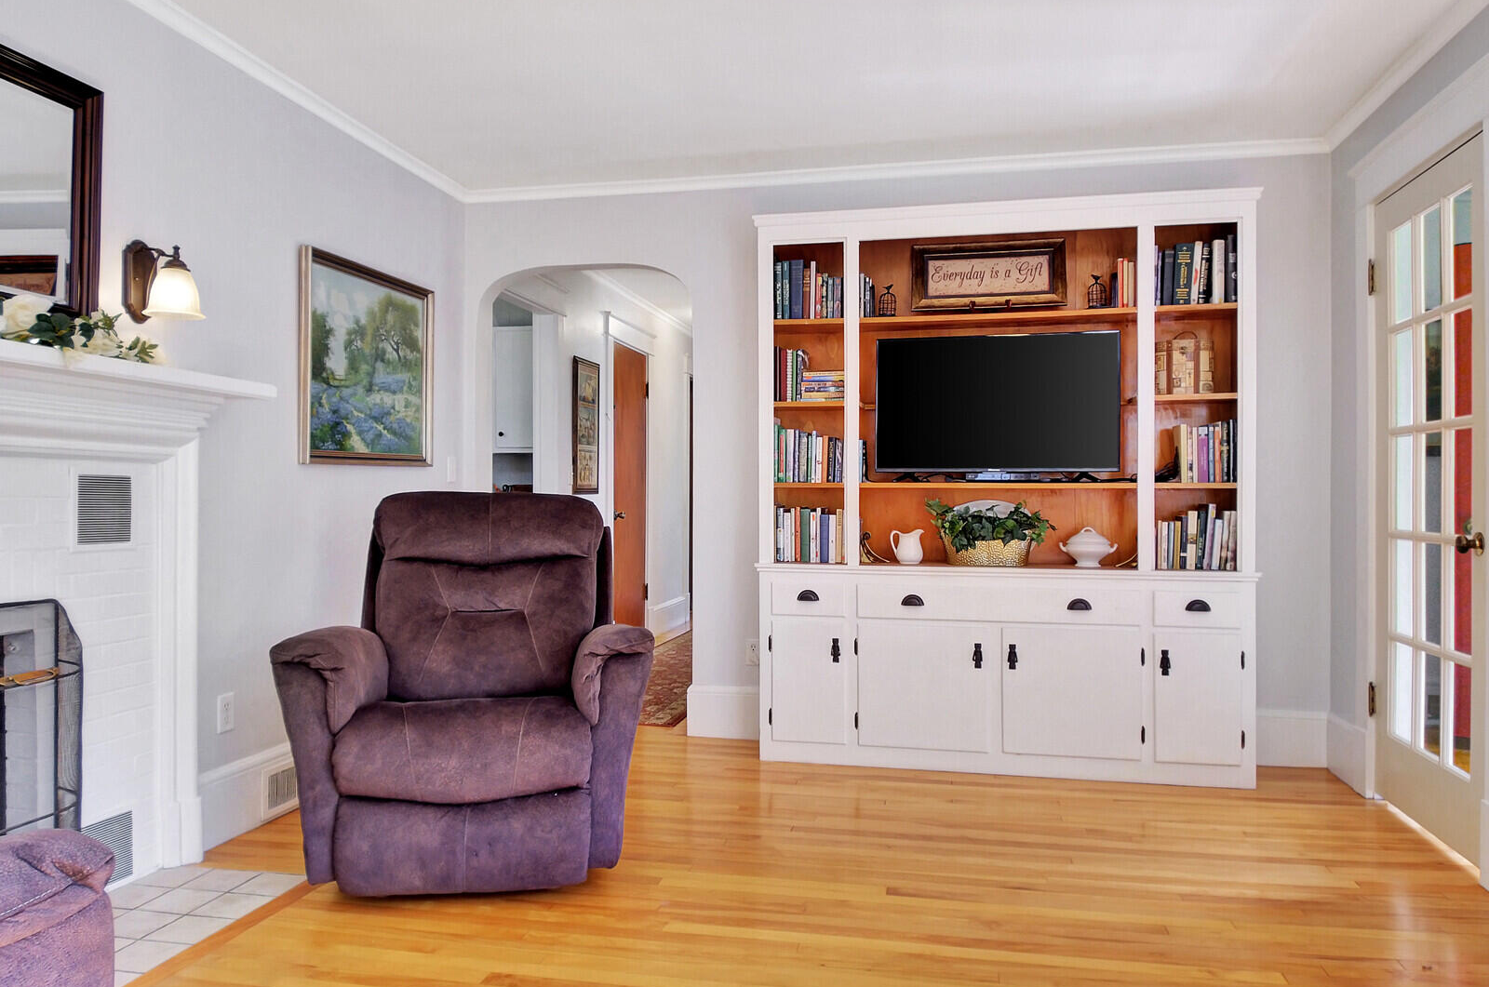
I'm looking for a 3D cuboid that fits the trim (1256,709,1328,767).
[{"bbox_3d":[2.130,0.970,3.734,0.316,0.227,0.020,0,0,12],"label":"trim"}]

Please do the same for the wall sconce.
[{"bbox_3d":[-1.576,-0.583,2.594,0.189,0.229,0.153,0,0,12],"label":"wall sconce"}]

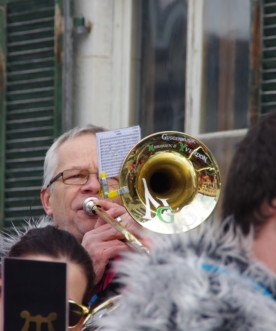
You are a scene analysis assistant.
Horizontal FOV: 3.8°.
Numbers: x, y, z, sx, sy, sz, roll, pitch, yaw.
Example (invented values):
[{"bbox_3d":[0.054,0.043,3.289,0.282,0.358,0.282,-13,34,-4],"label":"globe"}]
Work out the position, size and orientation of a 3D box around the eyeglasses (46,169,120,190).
[{"bbox_3d":[-0.117,0.052,8.931,0.137,0.044,0.138,1,-20,-19],"label":"eyeglasses"}]

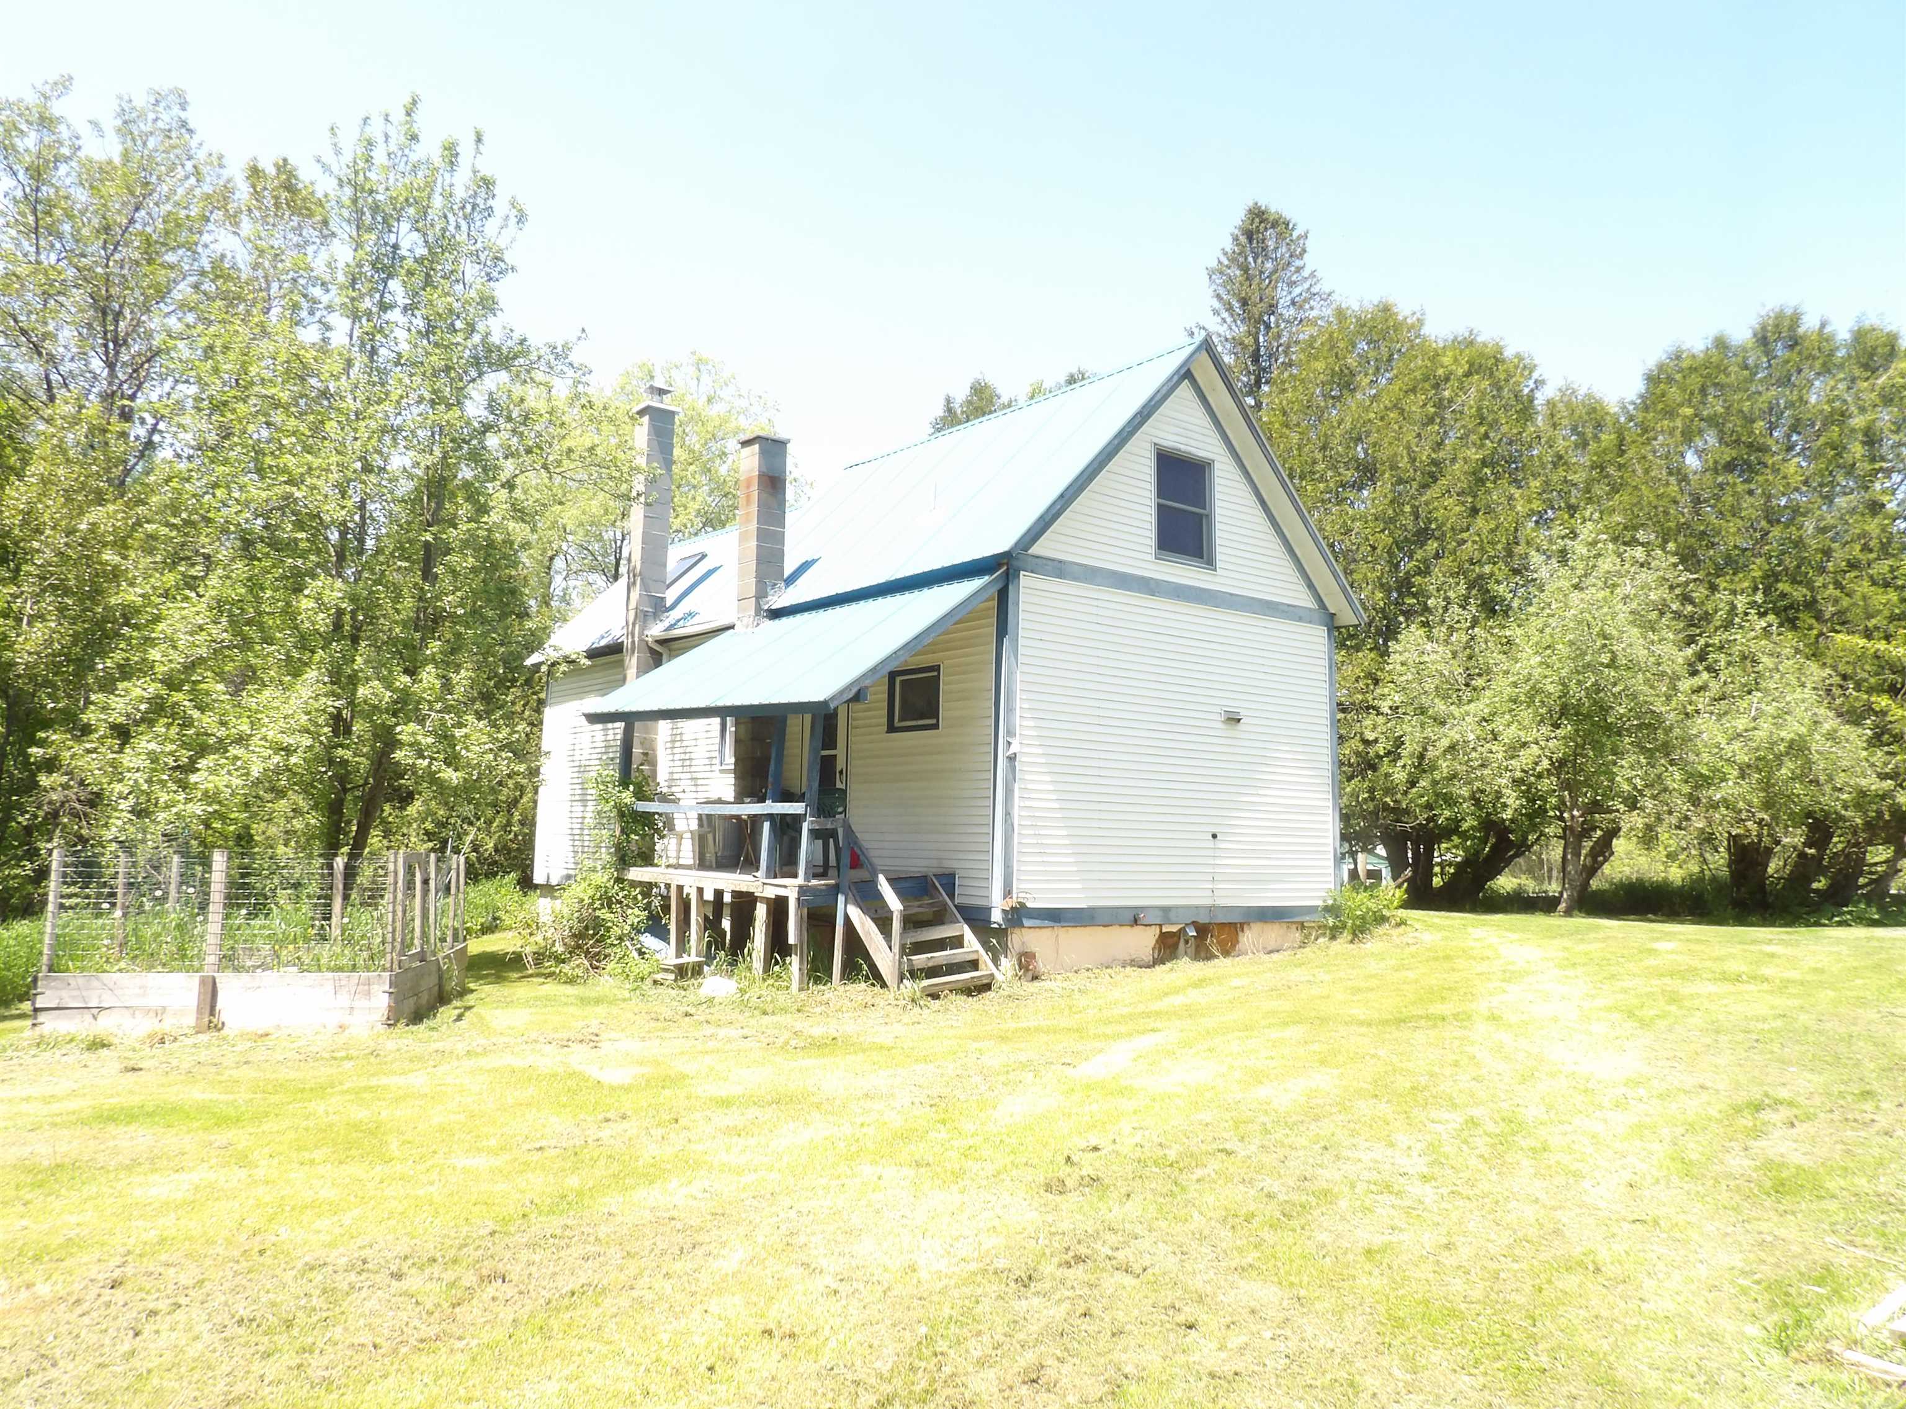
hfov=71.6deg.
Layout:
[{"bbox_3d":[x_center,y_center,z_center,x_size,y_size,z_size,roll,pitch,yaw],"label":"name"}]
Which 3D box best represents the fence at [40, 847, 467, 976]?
[{"bbox_3d":[-5.518,1.636,10.868,2.414,0.920,2.400,2,-6,-8],"label":"fence"}]

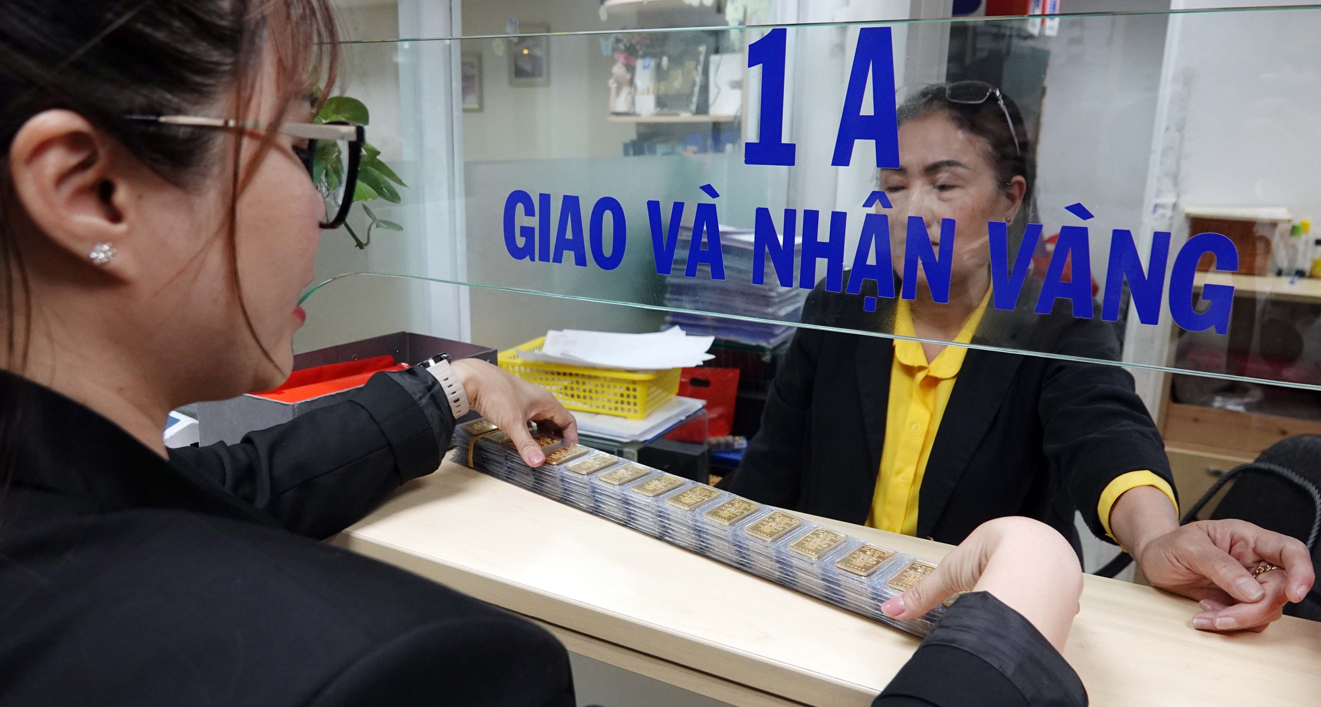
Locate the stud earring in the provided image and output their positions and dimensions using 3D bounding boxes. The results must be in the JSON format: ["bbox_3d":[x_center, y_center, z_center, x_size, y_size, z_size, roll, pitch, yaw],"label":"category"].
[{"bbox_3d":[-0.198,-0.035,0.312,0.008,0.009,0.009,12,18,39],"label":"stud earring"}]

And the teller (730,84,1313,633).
[{"bbox_3d":[0.407,0.368,1.147,0.530,1.380,0.500,11,17,34],"label":"teller"}]

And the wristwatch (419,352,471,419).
[{"bbox_3d":[-0.209,0.032,0.855,0.040,0.054,0.059,-29,0,-38],"label":"wristwatch"}]

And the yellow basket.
[{"bbox_3d":[-0.102,0.035,1.360,0.255,0.074,0.165,7,15,21],"label":"yellow basket"}]

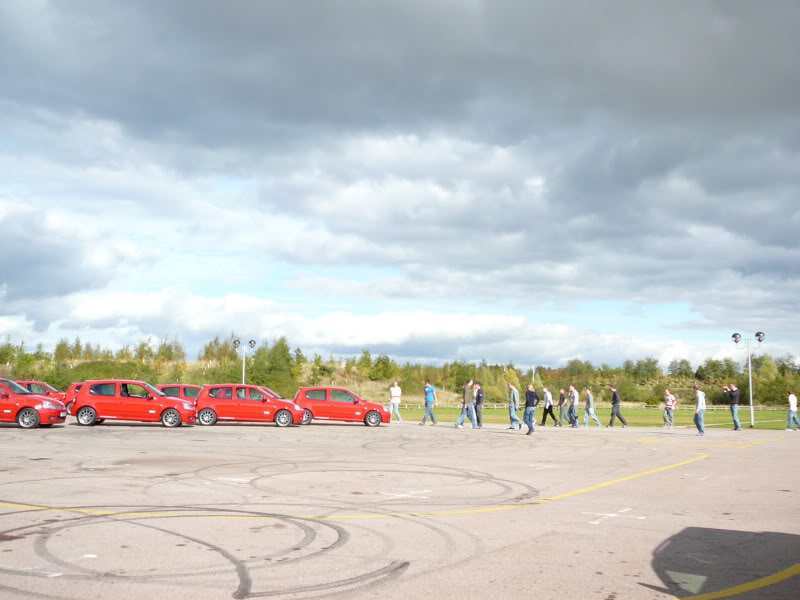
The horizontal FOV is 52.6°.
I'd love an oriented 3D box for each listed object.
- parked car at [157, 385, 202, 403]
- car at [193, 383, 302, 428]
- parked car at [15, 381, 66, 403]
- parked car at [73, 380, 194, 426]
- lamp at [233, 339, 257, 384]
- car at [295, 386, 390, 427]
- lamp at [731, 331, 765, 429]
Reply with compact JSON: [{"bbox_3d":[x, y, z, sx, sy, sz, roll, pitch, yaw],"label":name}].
[{"bbox_3d":[-8.523,4.249,33.734,3.810,1.420,1.650,2,-7,-6],"label":"parked car"},{"bbox_3d":[-5.113,3.594,27.633,3.810,1.420,1.650,2,-7,-6],"label":"car"},{"bbox_3d":[-15.658,4.297,35.440,3.810,1.420,1.650,1,-7,-2],"label":"parked car"},{"bbox_3d":[-8.173,3.227,25.237,3.810,1.420,1.650,2,-7,-6],"label":"parked car"},{"bbox_3d":[-10.162,4.878,52.795,1.500,4.450,0.450,1,-7,5],"label":"lamp"},{"bbox_3d":[-2.194,3.959,30.087,3.810,1.420,1.650,2,-7,-6],"label":"car"},{"bbox_3d":[16.364,3.768,37.820,1.480,4.480,0.450,1,-7,5],"label":"lamp"}]

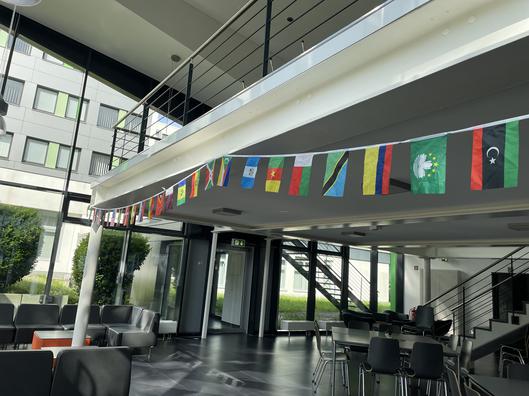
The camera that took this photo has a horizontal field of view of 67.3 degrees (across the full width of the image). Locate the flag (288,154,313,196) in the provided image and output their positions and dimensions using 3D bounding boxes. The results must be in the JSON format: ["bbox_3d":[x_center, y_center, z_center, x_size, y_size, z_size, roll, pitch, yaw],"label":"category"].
[{"bbox_3d":[0.198,-0.121,2.136,0.020,0.220,0.150,12,-6,-34],"label":"flag"}]

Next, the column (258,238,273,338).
[{"bbox_3d":[0.016,2.191,9.730,0.105,2.350,0.105,12,-13,-34],"label":"column"}]

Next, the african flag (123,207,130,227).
[{"bbox_3d":[-1.619,0.217,4.660,0.020,0.215,0.140,12,-13,-34],"label":"african flag"}]

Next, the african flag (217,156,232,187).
[{"bbox_3d":[-0.285,-0.191,2.865,0.020,0.217,0.145,12,-5,-34],"label":"african flag"}]

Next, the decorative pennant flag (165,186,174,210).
[{"bbox_3d":[-0.871,0.005,3.640,0.020,0.215,0.145,12,-15,-34],"label":"decorative pennant flag"}]

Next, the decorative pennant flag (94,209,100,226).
[{"bbox_3d":[-2.428,0.284,5.780,0.020,0.215,0.140,12,-13,-34],"label":"decorative pennant flag"}]

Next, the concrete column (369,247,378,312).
[{"bbox_3d":[3.519,2.901,12.728,0.170,2.620,0.170,12,-13,-34],"label":"concrete column"}]

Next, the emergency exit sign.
[{"bbox_3d":[-0.640,1.141,9.956,0.350,0.190,0.080,12,-13,-34],"label":"emergency exit sign"}]

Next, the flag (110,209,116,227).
[{"bbox_3d":[-1.947,0.254,5.120,0.020,0.215,0.140,12,-13,-34],"label":"flag"}]

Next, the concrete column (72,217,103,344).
[{"bbox_3d":[-2.757,1.312,6.234,0.150,2.340,0.150,12,-13,-34],"label":"concrete column"}]

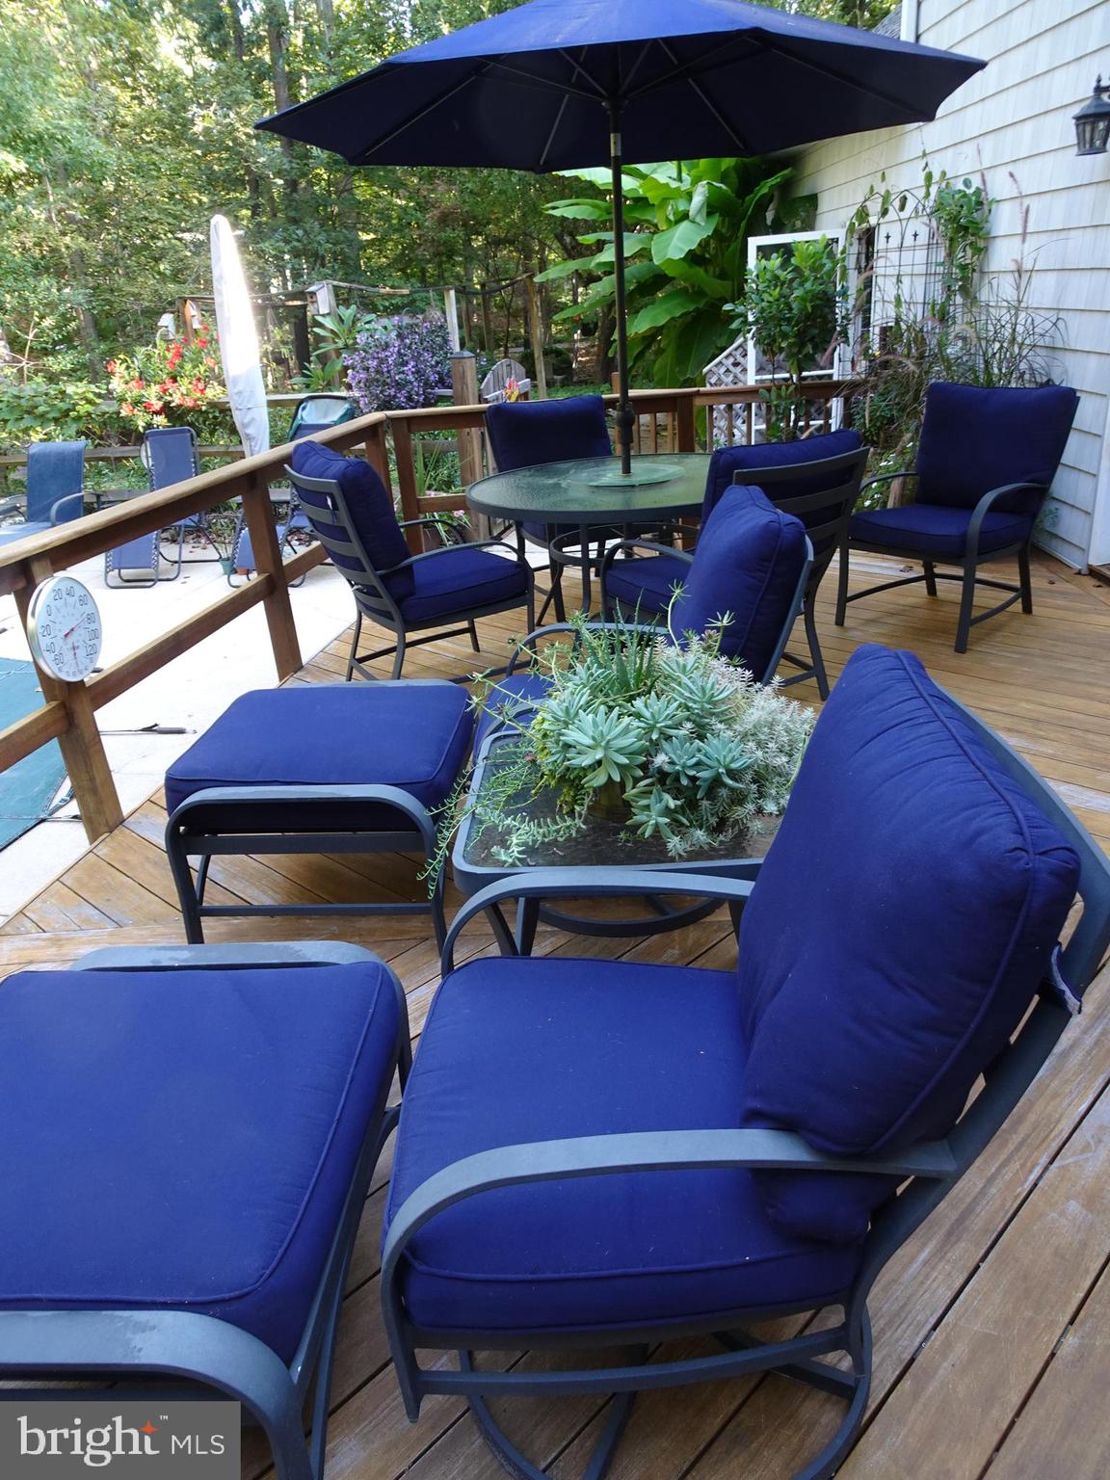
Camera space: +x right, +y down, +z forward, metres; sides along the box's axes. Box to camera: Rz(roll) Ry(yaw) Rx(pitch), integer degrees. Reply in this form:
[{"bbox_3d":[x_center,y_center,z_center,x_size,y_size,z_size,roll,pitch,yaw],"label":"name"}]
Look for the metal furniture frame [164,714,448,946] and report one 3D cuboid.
[{"bbox_3d":[-0.557,0.204,2.731,0.640,0.445,0.680,-2,24,6],"label":"metal furniture frame"}]

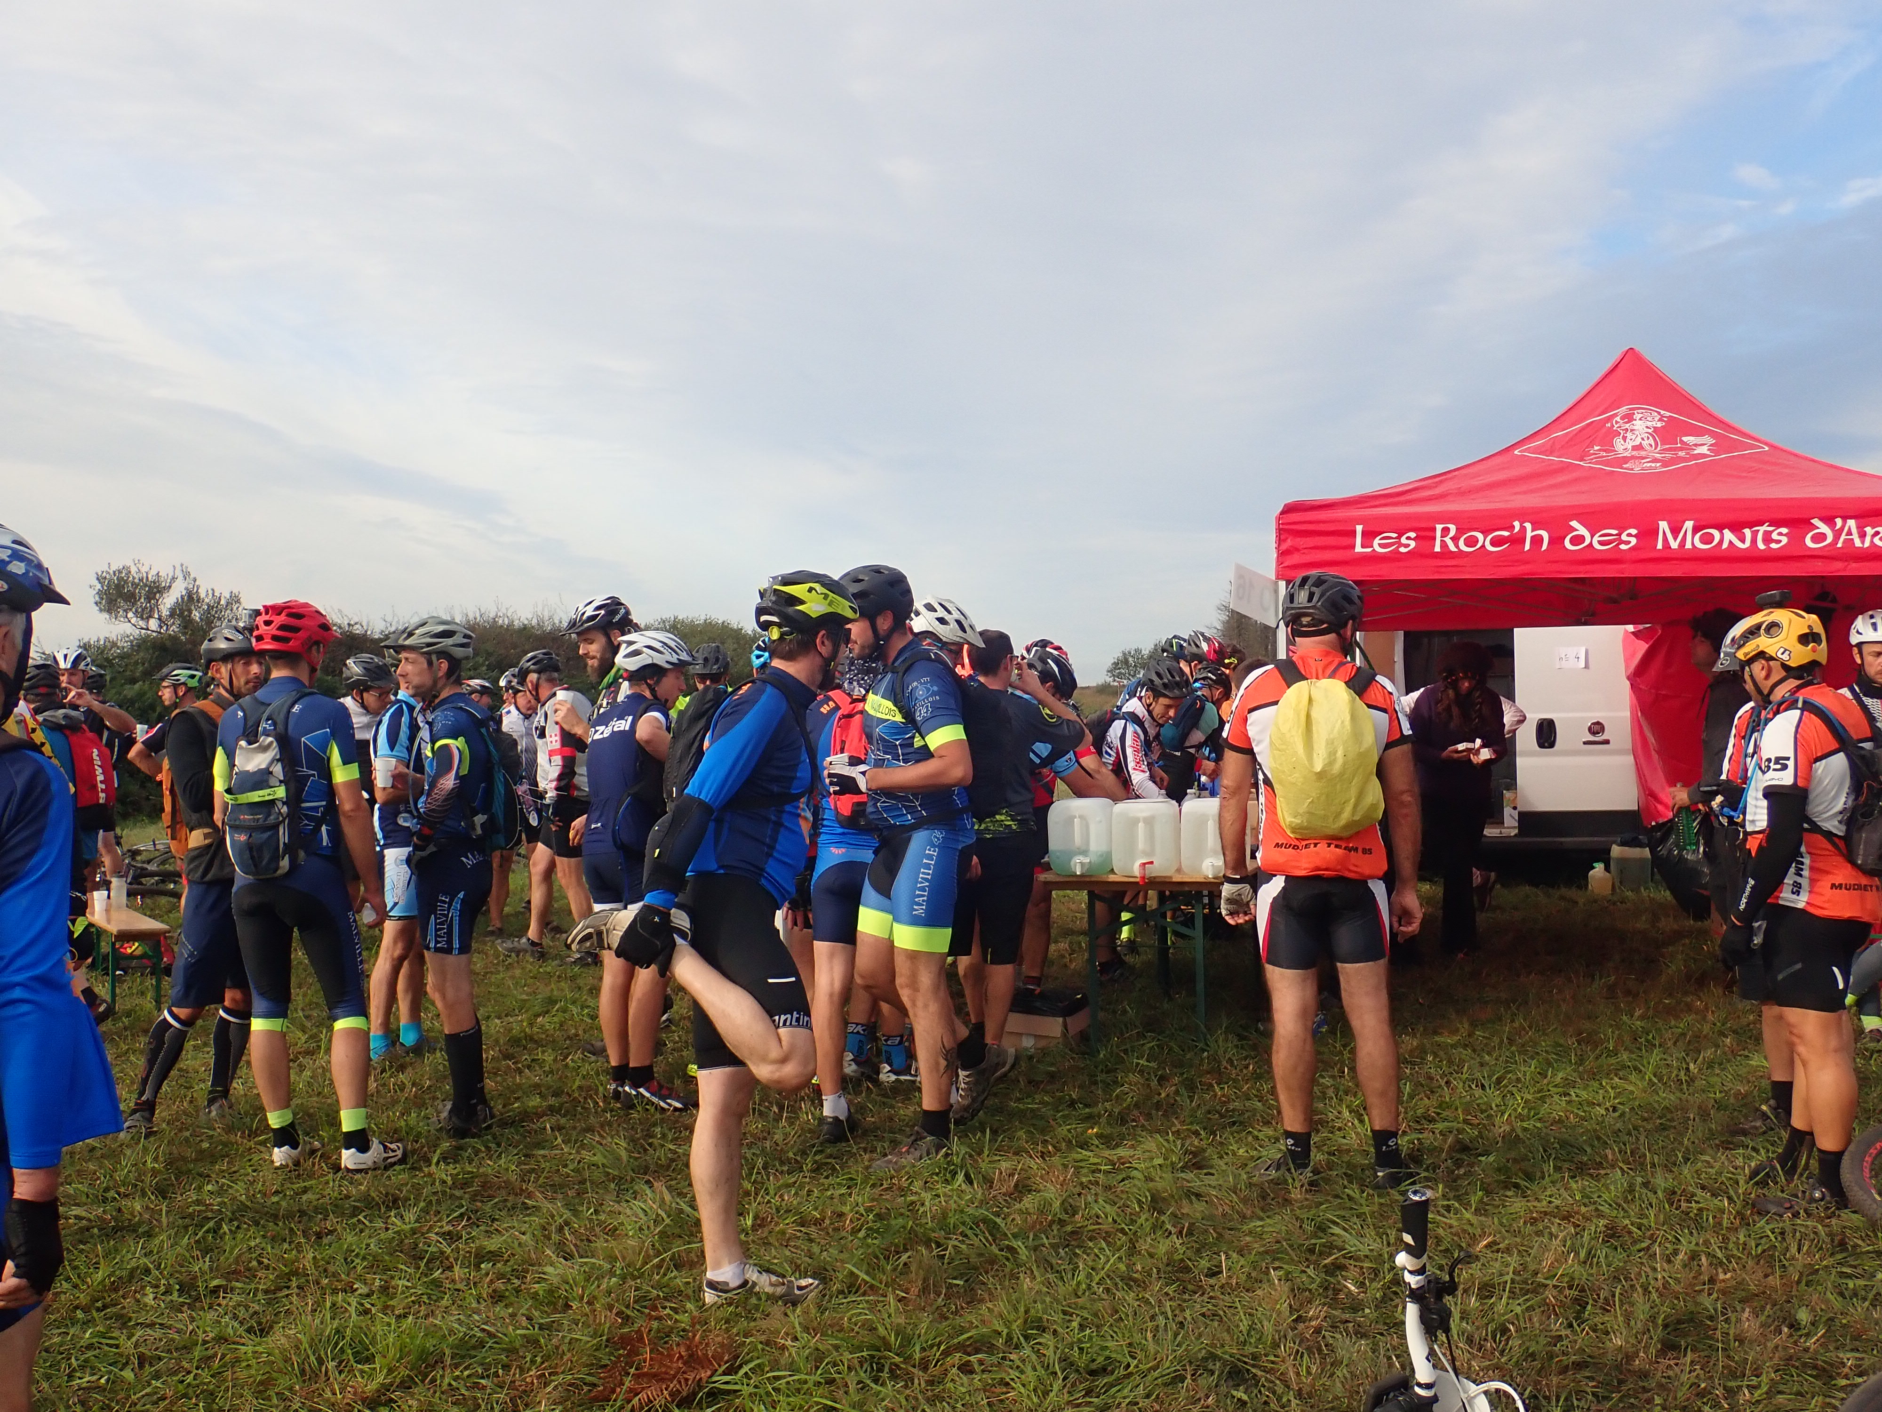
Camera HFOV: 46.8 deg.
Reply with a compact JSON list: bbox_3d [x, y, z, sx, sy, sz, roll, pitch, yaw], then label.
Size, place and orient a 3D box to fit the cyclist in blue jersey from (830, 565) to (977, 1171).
[{"bbox_3d":[-0.090,0.494,6.800,0.520,1.860,0.520,-1,0,-30],"label":"cyclist in blue jersey"}]

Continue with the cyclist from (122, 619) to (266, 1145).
[{"bbox_3d":[-2.676,0.620,7.800,0.520,1.800,0.580,0,0,40],"label":"cyclist"}]

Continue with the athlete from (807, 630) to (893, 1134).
[{"bbox_3d":[-0.266,0.564,7.350,0.500,1.750,0.420,-1,0,-27],"label":"athlete"}]

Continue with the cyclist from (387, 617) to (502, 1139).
[{"bbox_3d":[-1.734,0.604,7.600,0.440,1.810,0.520,0,0,-2],"label":"cyclist"}]

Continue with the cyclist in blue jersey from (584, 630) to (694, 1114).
[{"bbox_3d":[-1.114,0.611,8.100,0.480,1.780,0.500,0,0,-41],"label":"cyclist in blue jersey"}]

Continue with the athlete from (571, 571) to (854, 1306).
[{"bbox_3d":[-0.566,0.577,5.420,0.680,1.820,0.540,0,0,-12],"label":"athlete"}]

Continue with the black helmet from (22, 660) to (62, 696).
[{"bbox_3d":[-5.209,-0.162,12.600,0.210,0.180,0.280,0,0,-18],"label":"black helmet"}]

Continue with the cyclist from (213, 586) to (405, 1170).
[{"bbox_3d":[-2.018,0.567,6.900,0.580,1.800,0.480,-1,0,31],"label":"cyclist"}]

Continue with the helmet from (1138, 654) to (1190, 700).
[{"bbox_3d":[1.075,-0.138,10.500,0.285,0.180,0.210,28,14,28],"label":"helmet"}]

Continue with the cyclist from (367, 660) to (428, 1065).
[{"bbox_3d":[-2.273,0.622,9.200,0.420,1.750,0.480,-1,0,-12],"label":"cyclist"}]

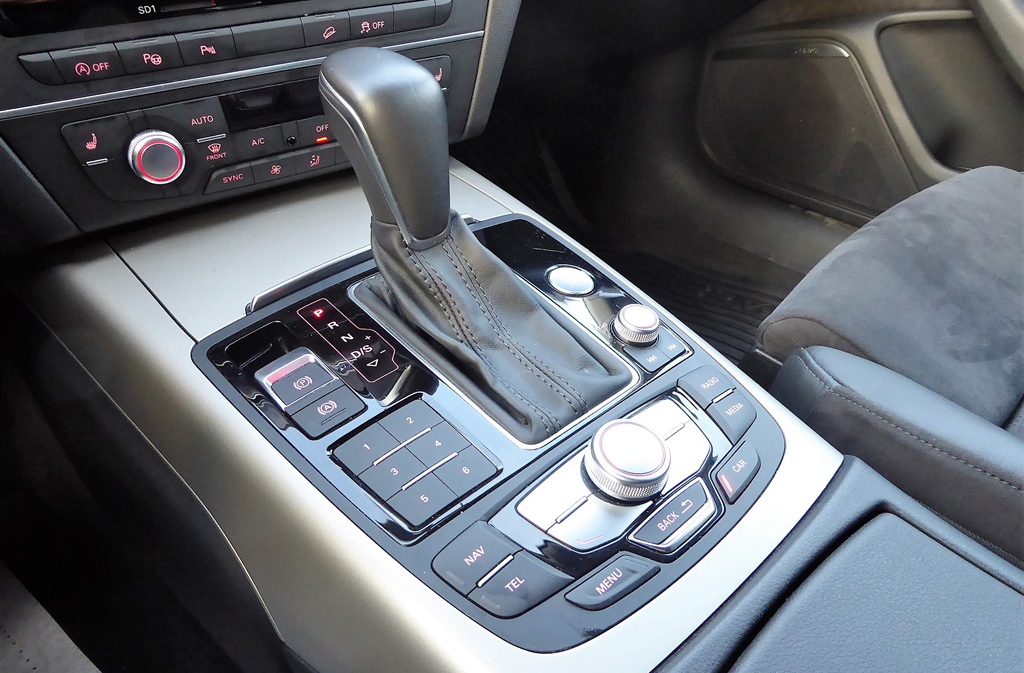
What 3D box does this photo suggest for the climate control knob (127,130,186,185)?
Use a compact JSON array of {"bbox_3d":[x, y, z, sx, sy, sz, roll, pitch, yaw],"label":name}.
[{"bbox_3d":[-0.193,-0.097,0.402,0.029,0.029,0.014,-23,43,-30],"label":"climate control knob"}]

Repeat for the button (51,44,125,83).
[{"bbox_3d":[-0.204,-0.131,0.355,0.028,0.015,0.009,-23,36,-29],"label":"button"}]

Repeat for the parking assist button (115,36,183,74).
[{"bbox_3d":[-0.181,-0.140,0.368,0.028,0.015,0.009,-23,36,-29],"label":"parking assist button"}]

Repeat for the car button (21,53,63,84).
[{"bbox_3d":[-0.228,-0.130,0.358,0.014,0.016,0.008,-23,43,-30],"label":"car button"}]

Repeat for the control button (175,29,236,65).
[{"bbox_3d":[-0.164,-0.156,0.397,0.030,0.016,0.009,-23,43,-30],"label":"control button"}]

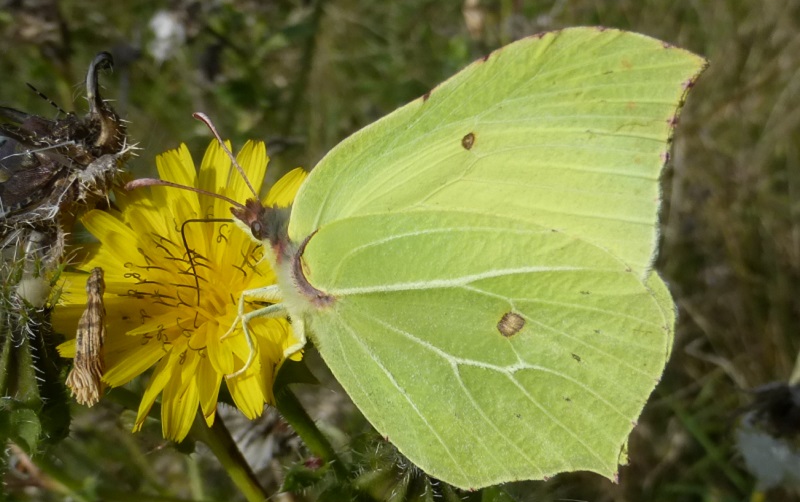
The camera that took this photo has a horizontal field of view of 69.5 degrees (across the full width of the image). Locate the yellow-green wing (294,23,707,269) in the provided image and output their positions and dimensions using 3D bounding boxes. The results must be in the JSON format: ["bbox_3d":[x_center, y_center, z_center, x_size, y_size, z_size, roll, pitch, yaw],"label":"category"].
[{"bbox_3d":[0.007,-0.007,0.042,0.030,0.018,0.003,0,0,0],"label":"yellow-green wing"}]

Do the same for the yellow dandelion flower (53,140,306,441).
[{"bbox_3d":[-0.015,0.004,0.045,0.021,0.009,0.021,0,71,16],"label":"yellow dandelion flower"}]

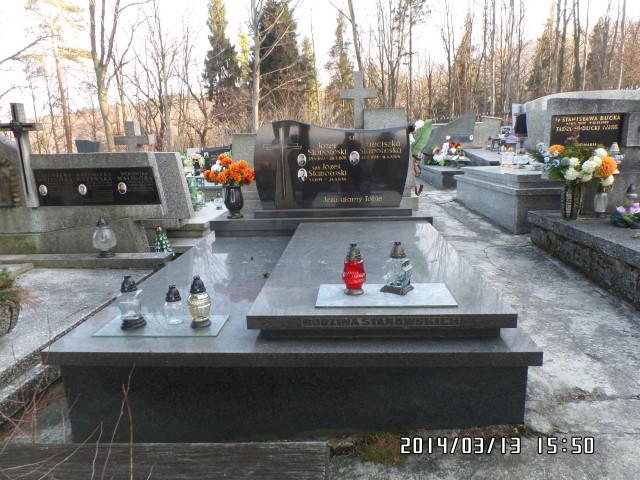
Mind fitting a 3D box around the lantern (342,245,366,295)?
[{"bbox_3d":[0.161,0.135,2.044,0.112,0.247,0.112,-1,13,4],"label":"lantern"}]

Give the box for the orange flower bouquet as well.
[{"bbox_3d":[-0.893,-0.688,4.150,0.480,0.330,0.420,-1,13,4],"label":"orange flower bouquet"}]

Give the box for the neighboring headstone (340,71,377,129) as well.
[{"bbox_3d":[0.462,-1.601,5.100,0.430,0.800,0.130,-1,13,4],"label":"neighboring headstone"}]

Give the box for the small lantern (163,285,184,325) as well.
[{"bbox_3d":[-0.683,0.298,1.990,0.090,0.182,0.090,-1,11,4],"label":"small lantern"}]

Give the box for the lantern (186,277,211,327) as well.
[{"bbox_3d":[-0.554,0.278,1.953,0.108,0.229,0.108,-1,11,4],"label":"lantern"}]

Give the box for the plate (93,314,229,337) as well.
[{"bbox_3d":[-0.756,0.414,2.059,0.590,0.008,0.240,-1,13,4],"label":"plate"}]

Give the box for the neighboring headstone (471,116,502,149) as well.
[{"bbox_3d":[3.826,-2.478,9.800,0.760,0.760,0.170,-2,11,-1],"label":"neighboring headstone"}]

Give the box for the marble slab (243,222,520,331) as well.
[{"bbox_3d":[0.308,0.107,2.674,1.090,0.058,1.946,-1,13,4],"label":"marble slab"}]

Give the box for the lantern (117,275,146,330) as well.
[{"bbox_3d":[-0.889,0.281,1.994,0.109,0.228,0.106,-8,13,-28],"label":"lantern"}]

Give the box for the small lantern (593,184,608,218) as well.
[{"bbox_3d":[2.554,-0.358,3.847,0.125,0.300,0.125,-1,13,4],"label":"small lantern"}]

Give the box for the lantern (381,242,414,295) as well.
[{"bbox_3d":[0.358,0.122,1.952,0.115,0.225,0.115,6,14,34],"label":"lantern"}]

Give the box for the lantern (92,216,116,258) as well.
[{"bbox_3d":[-1.587,-0.021,3.088,0.170,0.298,0.170,-1,13,4],"label":"lantern"}]

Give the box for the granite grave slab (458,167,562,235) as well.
[{"bbox_3d":[2.487,-0.555,5.074,1.100,0.540,2.400,-1,11,5],"label":"granite grave slab"}]

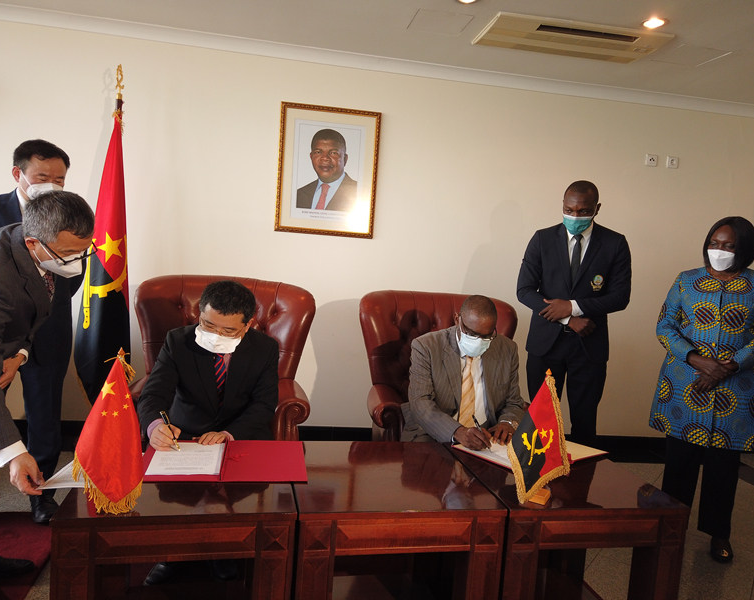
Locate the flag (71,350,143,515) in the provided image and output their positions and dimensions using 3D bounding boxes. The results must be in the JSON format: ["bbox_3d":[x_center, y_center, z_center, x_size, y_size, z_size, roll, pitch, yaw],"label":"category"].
[{"bbox_3d":[-0.627,0.296,1.409,0.155,0.370,0.110,3,5,-17],"label":"flag"}]

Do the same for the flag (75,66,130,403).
[{"bbox_3d":[-1.470,-0.181,3.258,0.270,2.138,0.200,4,4,-9],"label":"flag"}]

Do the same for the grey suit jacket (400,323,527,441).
[{"bbox_3d":[0.368,0.442,2.560,0.550,0.610,0.520,4,13,-10],"label":"grey suit jacket"}]

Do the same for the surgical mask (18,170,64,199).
[{"bbox_3d":[-1.339,-0.437,2.420,0.100,0.120,0.140,23,15,37],"label":"surgical mask"}]

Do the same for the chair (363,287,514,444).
[{"bbox_3d":[0.345,0.551,2.990,0.810,1.130,0.800,4,5,-11],"label":"chair"}]

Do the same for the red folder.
[{"bbox_3d":[-0.448,0.463,1.766,0.471,0.018,0.343,4,4,-10],"label":"red folder"}]

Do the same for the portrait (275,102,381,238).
[{"bbox_3d":[-0.295,-0.776,3.650,0.604,0.766,0.035,4,4,-9],"label":"portrait"}]

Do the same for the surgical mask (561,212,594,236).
[{"bbox_3d":[0.963,-0.362,2.880,0.140,0.115,0.090,7,16,33],"label":"surgical mask"}]

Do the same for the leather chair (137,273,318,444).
[{"bbox_3d":[-0.700,0.490,2.750,0.810,1.130,0.800,3,5,-12],"label":"leather chair"}]

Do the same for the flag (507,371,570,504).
[{"bbox_3d":[0.433,0.366,1.611,0.155,0.360,0.110,5,4,12],"label":"flag"}]

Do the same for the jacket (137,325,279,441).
[{"bbox_3d":[-0.663,0.388,2.380,0.570,0.600,0.530,4,13,-8],"label":"jacket"}]

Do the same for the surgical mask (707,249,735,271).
[{"bbox_3d":[1.562,-0.179,2.720,0.085,0.110,0.130,-13,14,-34],"label":"surgical mask"}]

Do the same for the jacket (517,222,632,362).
[{"bbox_3d":[0.976,-0.037,2.970,0.500,0.685,0.290,6,5,22],"label":"jacket"}]

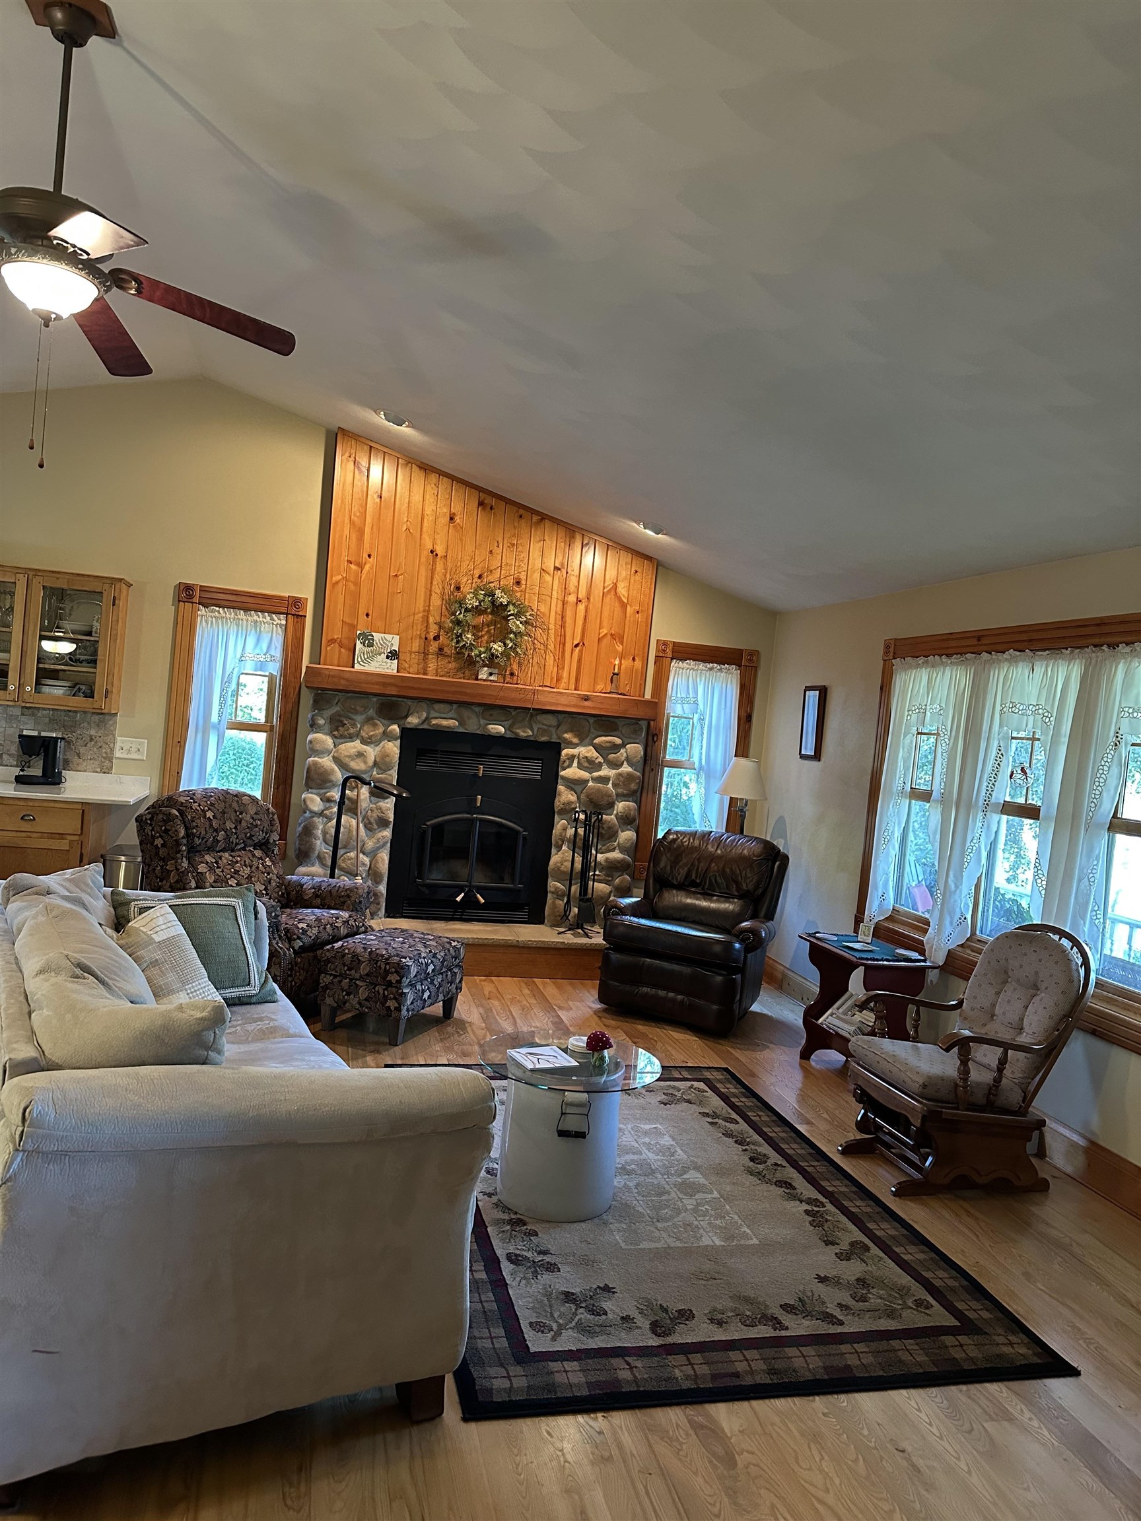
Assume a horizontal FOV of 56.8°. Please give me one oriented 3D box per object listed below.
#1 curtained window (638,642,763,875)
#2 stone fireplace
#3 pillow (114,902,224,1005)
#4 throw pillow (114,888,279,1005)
[{"bbox_3d":[0.840,0.013,6.919,0.730,1.540,0.090,5,2,-14],"label":"curtained window"},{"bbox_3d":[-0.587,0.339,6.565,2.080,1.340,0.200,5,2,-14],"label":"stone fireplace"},{"bbox_3d":[-1.241,0.675,3.269,0.140,0.430,0.430,-29,-1,7],"label":"pillow"},{"bbox_3d":[-1.322,0.653,3.710,0.470,0.450,0.160,-1,-34,-32],"label":"throw pillow"}]

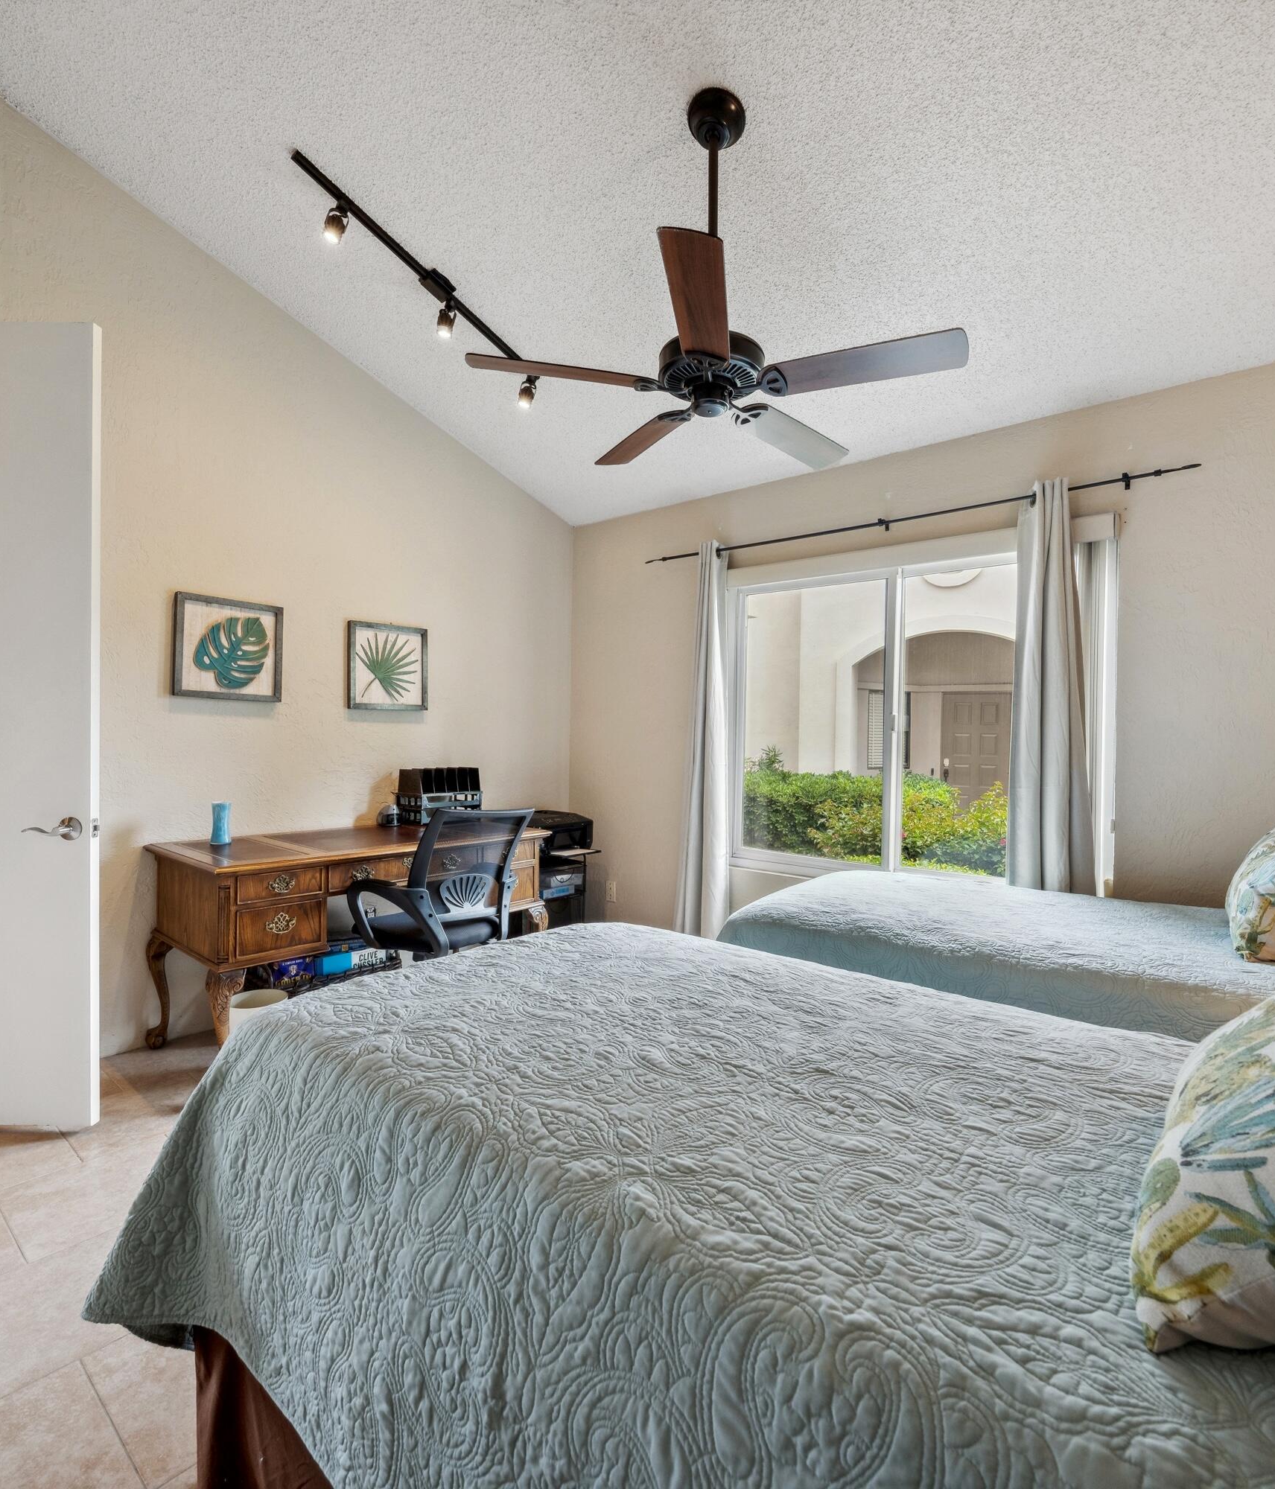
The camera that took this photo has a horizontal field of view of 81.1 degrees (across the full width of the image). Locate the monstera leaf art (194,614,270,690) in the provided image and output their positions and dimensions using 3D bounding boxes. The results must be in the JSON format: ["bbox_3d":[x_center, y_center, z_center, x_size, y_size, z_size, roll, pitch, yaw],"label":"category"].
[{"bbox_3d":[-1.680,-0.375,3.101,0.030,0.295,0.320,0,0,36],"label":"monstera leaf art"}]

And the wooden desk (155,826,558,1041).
[{"bbox_3d":[-1.119,0.777,3.034,0.810,0.782,1.360,0,0,43],"label":"wooden desk"}]

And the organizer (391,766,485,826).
[{"bbox_3d":[-0.998,0.257,3.773,0.220,0.265,0.350,0,0,40],"label":"organizer"}]

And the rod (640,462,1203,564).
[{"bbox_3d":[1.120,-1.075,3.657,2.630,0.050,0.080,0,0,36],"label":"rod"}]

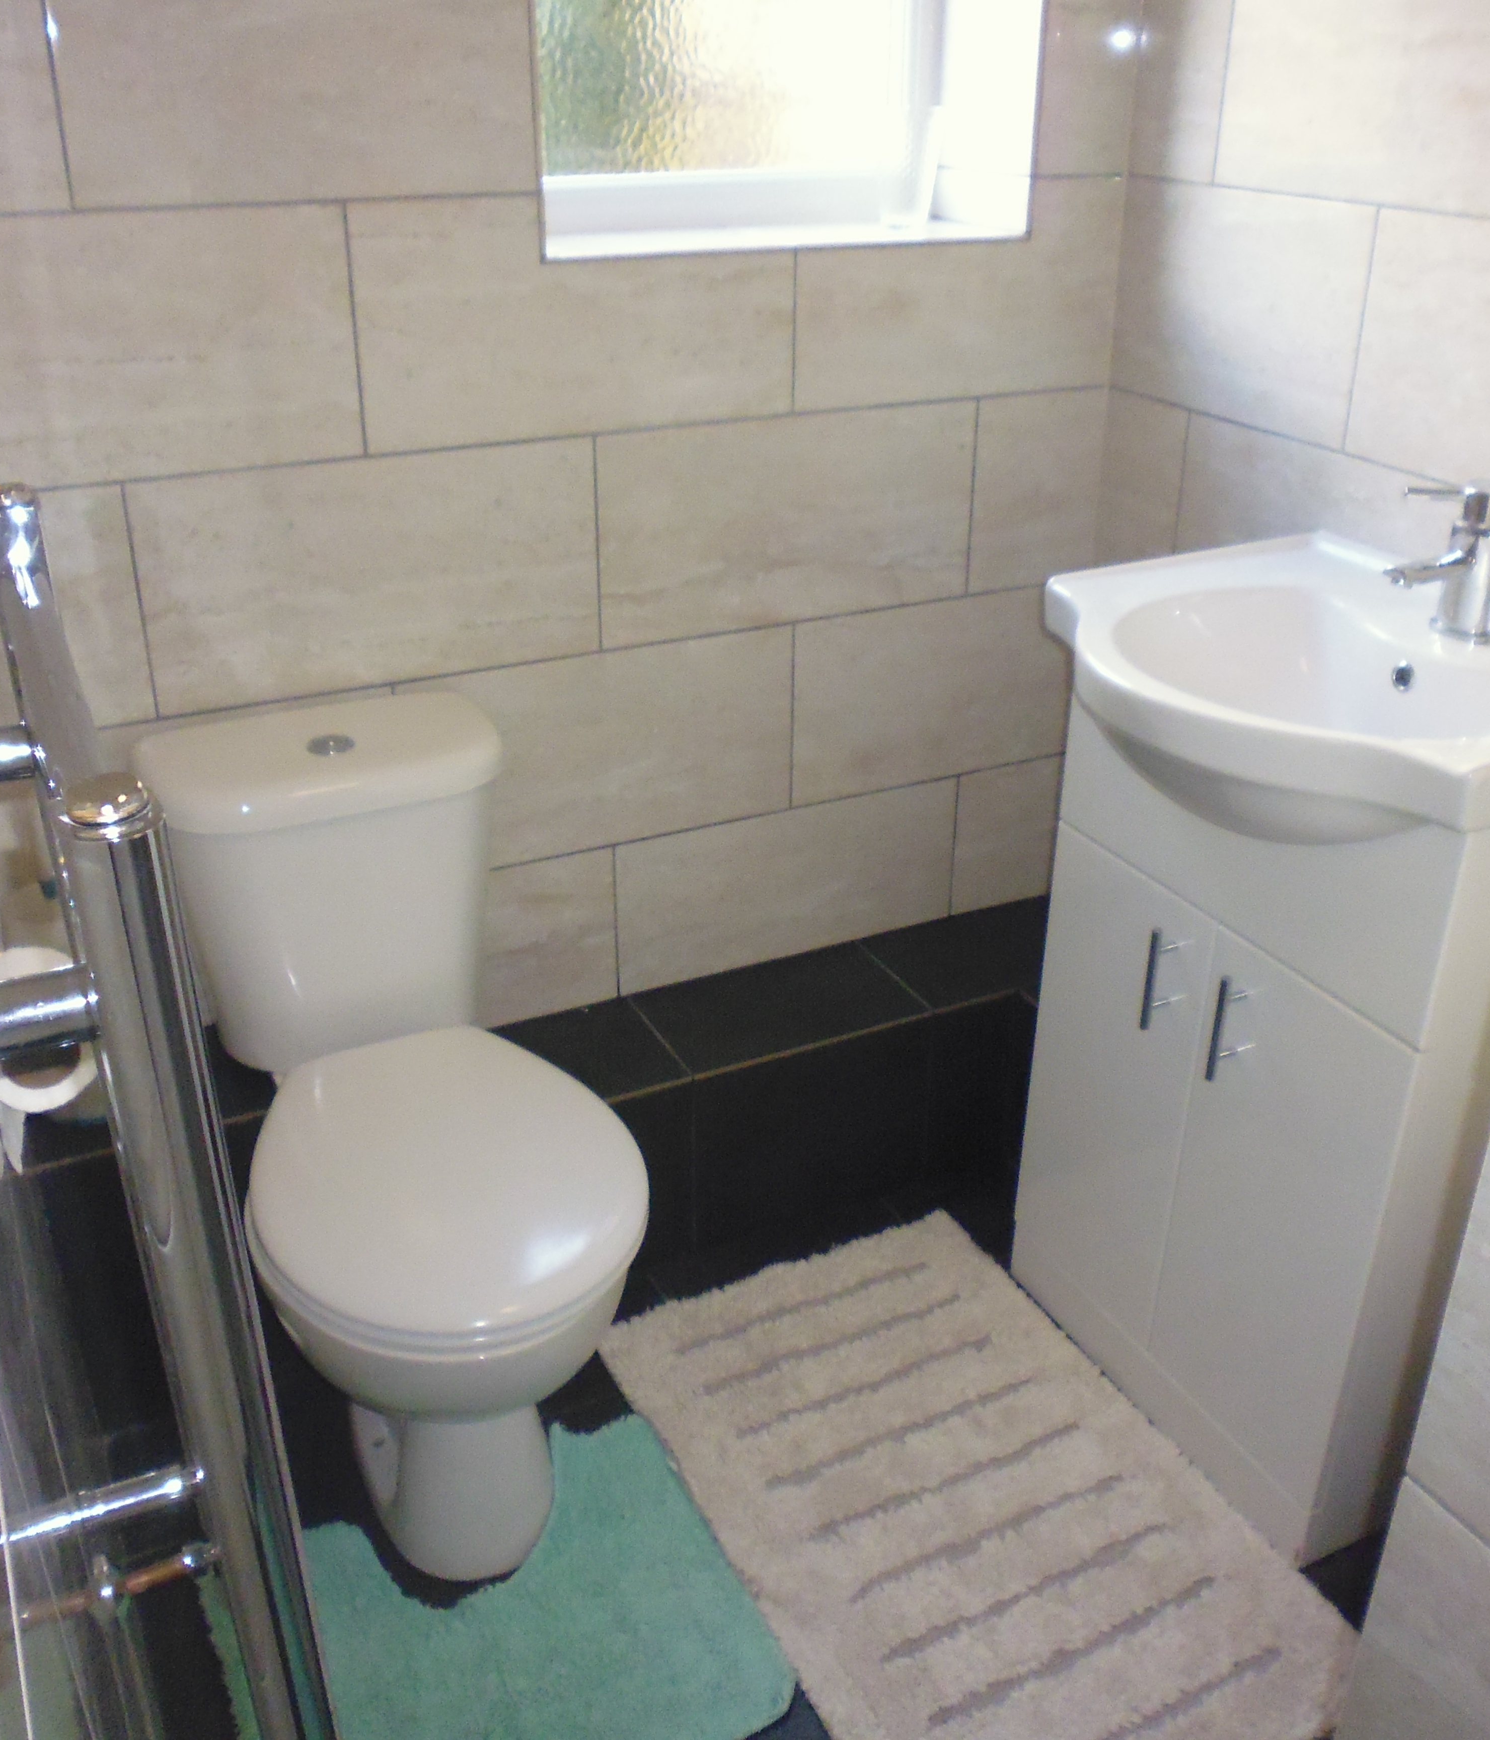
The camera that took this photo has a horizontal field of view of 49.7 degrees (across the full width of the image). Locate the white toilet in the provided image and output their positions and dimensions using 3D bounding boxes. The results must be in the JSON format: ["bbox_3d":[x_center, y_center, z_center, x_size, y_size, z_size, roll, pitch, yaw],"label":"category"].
[{"bbox_3d":[-0.340,0.294,1.660,0.364,0.743,0.678,-12,29,-23],"label":"white toilet"}]

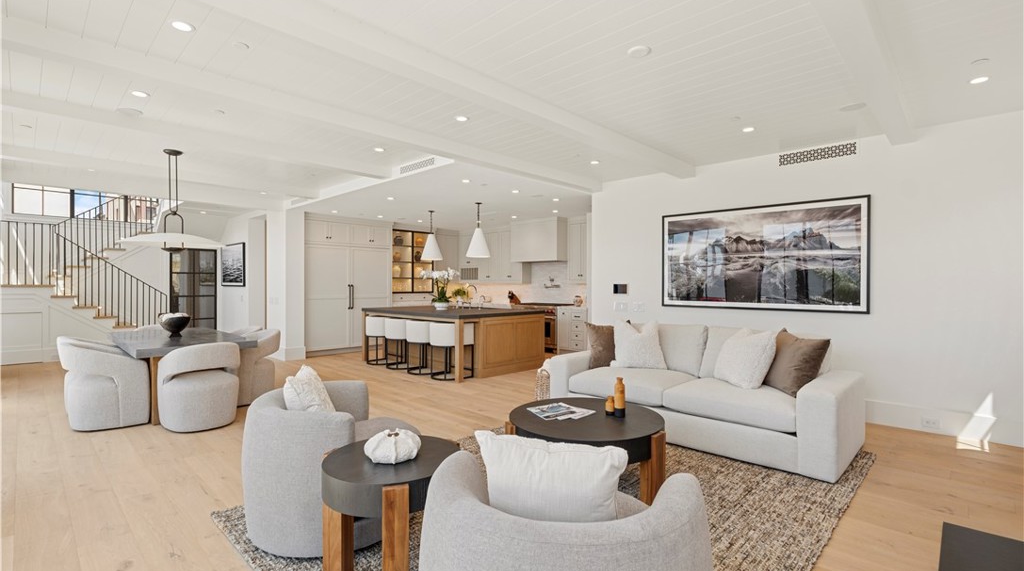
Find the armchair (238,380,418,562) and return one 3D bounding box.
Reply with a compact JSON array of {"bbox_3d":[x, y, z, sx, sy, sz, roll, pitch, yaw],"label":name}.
[{"bbox_3d":[-0.997,0.970,2.626,0.920,0.700,0.820,0,0,-14],"label":"armchair"}]

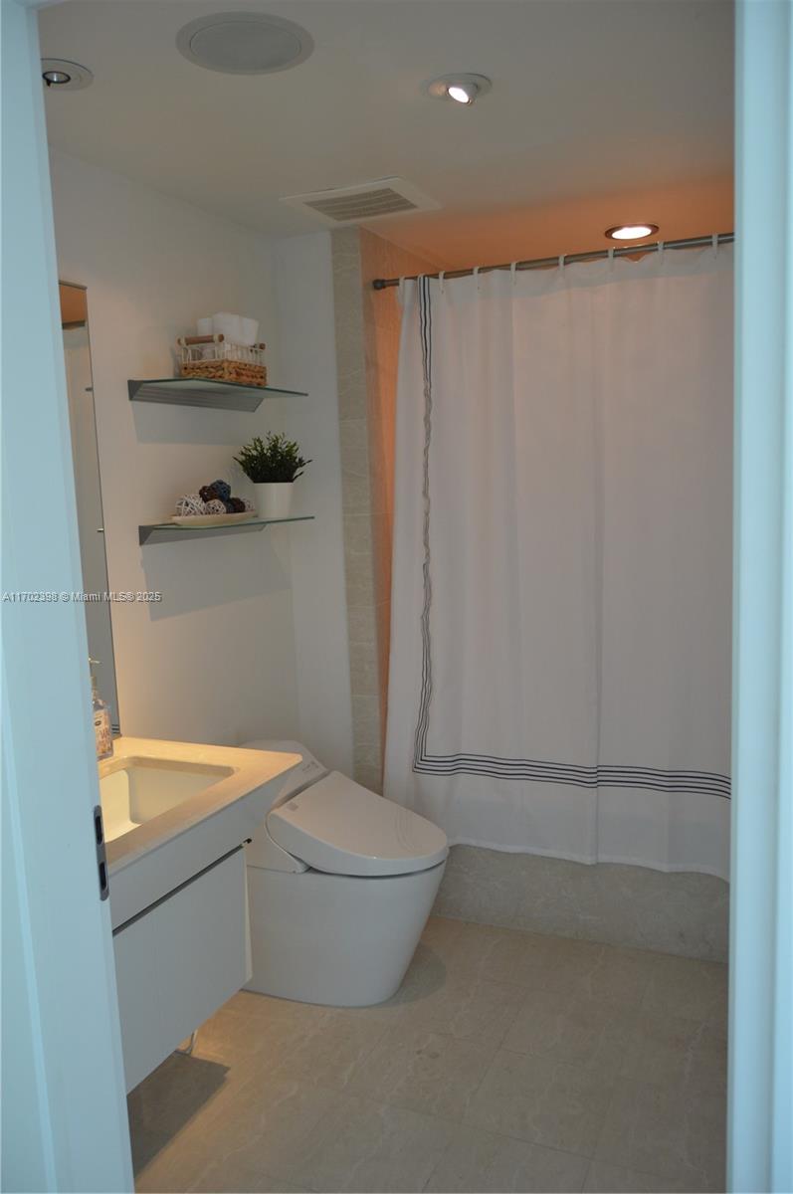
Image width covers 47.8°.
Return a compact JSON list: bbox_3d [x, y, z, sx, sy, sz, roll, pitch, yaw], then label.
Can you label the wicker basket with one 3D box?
[{"bbox_3d":[-0.495,-0.663,2.550,0.157,0.120,0.230,1,8,24],"label":"wicker basket"}]

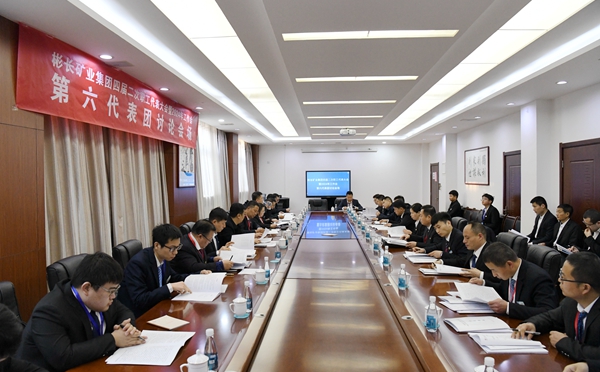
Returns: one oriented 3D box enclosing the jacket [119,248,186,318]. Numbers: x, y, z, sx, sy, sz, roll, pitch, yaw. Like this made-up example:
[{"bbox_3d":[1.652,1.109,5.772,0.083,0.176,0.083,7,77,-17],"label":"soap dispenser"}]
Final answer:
[{"bbox_3d":[-1.109,0.781,3.120,0.500,0.640,0.580,0,1,8],"label":"jacket"}]

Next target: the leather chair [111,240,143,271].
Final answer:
[{"bbox_3d":[-1.161,1.036,3.400,0.660,1.130,0.620,0,1,4],"label":"leather chair"}]

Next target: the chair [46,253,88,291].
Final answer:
[{"bbox_3d":[-1.204,1.025,2.682,0.660,1.090,0.600,0,1,4],"label":"chair"}]

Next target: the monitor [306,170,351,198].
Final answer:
[{"bbox_3d":[0.857,-0.045,11.950,1.350,0.810,0.080,0,1,4],"label":"monitor"}]

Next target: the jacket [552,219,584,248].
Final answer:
[{"bbox_3d":[3.234,0.723,4.880,0.420,0.660,0.540,0,1,-1],"label":"jacket"}]

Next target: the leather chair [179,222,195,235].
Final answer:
[{"bbox_3d":[-1.077,1.012,4.720,0.660,1.130,0.620,0,1,4],"label":"leather chair"}]

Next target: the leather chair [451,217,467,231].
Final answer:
[{"bbox_3d":[1.770,0.965,5.135,0.660,1.090,0.600,0,1,4],"label":"leather chair"}]

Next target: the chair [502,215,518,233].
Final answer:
[{"bbox_3d":[3.304,1.022,6.600,0.580,1.000,0.560,0,1,4],"label":"chair"}]

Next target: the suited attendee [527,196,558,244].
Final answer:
[{"bbox_3d":[2.851,0.822,4.962,0.780,1.370,0.520,0,1,4],"label":"suited attendee"}]

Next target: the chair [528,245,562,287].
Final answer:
[{"bbox_3d":[1.559,1.004,2.954,0.660,1.090,0.600,0,1,4],"label":"chair"}]

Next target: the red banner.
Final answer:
[{"bbox_3d":[-1.782,-0.858,4.640,0.060,0.580,3.860,0,1,4],"label":"red banner"}]

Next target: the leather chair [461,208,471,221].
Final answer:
[{"bbox_3d":[3.160,0.958,8.181,0.580,0.980,0.600,0,1,4],"label":"leather chair"}]

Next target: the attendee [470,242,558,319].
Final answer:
[{"bbox_3d":[1.405,0.969,2.753,0.780,1.170,0.600,0,1,4],"label":"attendee"}]

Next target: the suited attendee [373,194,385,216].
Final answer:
[{"bbox_3d":[1.860,0.815,9.315,0.780,1.240,0.560,0,1,4],"label":"suited attendee"}]

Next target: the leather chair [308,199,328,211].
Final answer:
[{"bbox_3d":[0.488,0.879,10.408,0.600,1.090,0.660,0,1,4],"label":"leather chair"}]

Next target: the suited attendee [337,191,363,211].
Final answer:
[{"bbox_3d":[1.270,0.787,10.255,0.600,1.270,0.780,0,1,4],"label":"suited attendee"}]

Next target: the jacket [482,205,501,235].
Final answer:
[{"bbox_3d":[3.090,0.608,6.506,0.400,0.600,0.480,0,1,4],"label":"jacket"}]

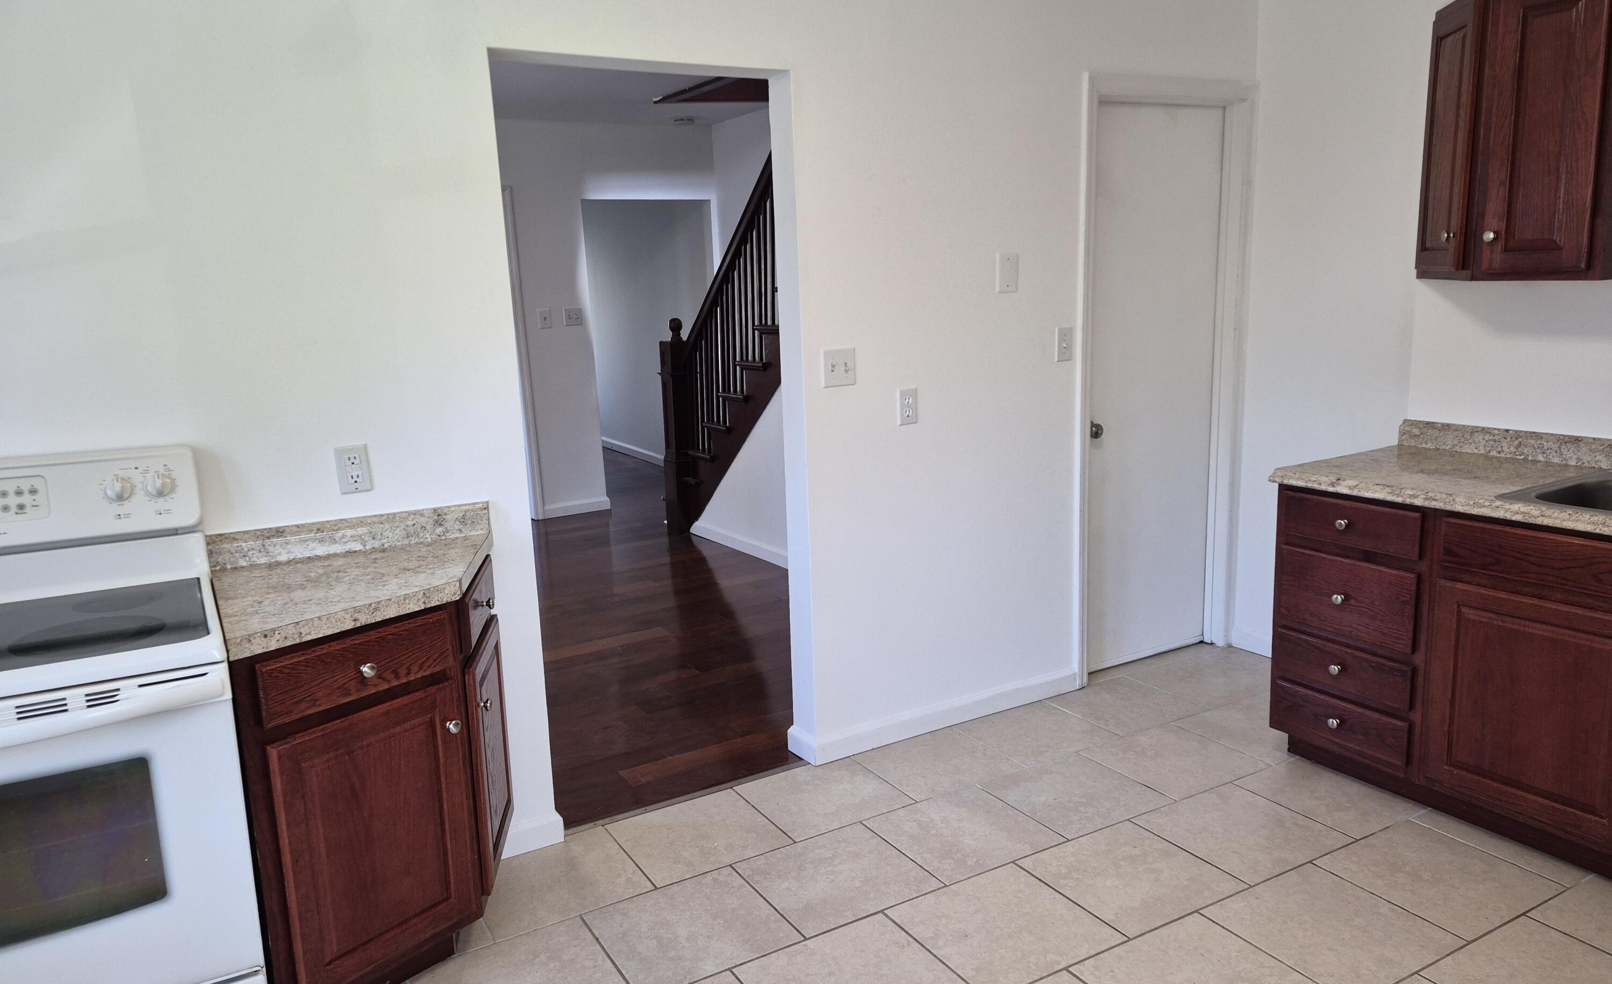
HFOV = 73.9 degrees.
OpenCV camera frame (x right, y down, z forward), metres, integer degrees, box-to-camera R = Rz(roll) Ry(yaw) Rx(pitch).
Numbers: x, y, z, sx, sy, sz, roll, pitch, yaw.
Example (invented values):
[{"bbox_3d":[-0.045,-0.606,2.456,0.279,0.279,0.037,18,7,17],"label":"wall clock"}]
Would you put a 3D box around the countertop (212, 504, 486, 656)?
[{"bbox_3d":[-0.928,0.167,2.335,0.636,0.119,0.622,-8,12,-29],"label":"countertop"}]

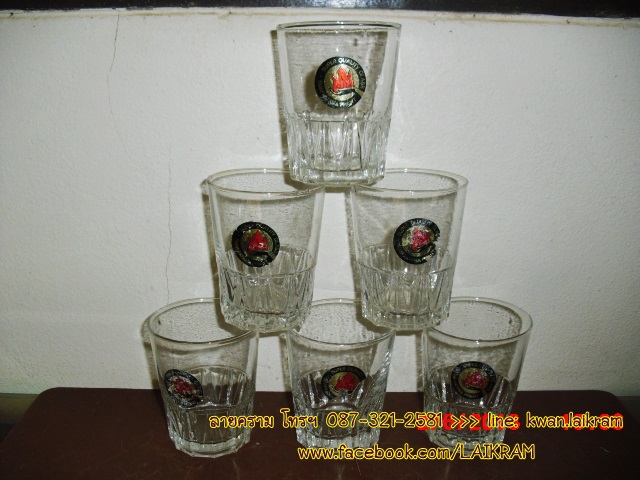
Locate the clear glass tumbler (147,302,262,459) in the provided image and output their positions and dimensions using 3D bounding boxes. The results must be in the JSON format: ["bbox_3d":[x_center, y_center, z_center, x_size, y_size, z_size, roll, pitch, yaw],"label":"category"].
[{"bbox_3d":[-0.055,0.068,0.329,0.052,0.065,0.052,0,17,0],"label":"clear glass tumbler"}]

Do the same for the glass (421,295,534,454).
[{"bbox_3d":[0.076,0.068,0.332,0.052,0.065,0.052,3,18,10],"label":"glass"}]

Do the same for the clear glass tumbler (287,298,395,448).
[{"bbox_3d":[0.010,0.069,0.328,0.052,0.065,0.052,-1,17,-3],"label":"clear glass tumbler"}]

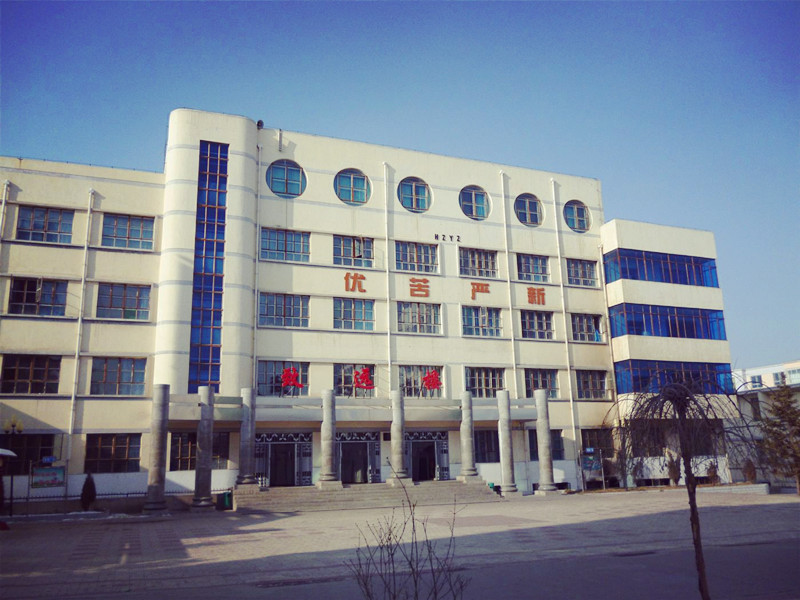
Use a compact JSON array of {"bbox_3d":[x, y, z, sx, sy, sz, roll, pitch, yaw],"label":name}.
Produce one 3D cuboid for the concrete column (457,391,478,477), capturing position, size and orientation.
[{"bbox_3d":[3.148,6.280,30.426,0.790,3.822,0.790,-1,-14,0],"label":"concrete column"}]

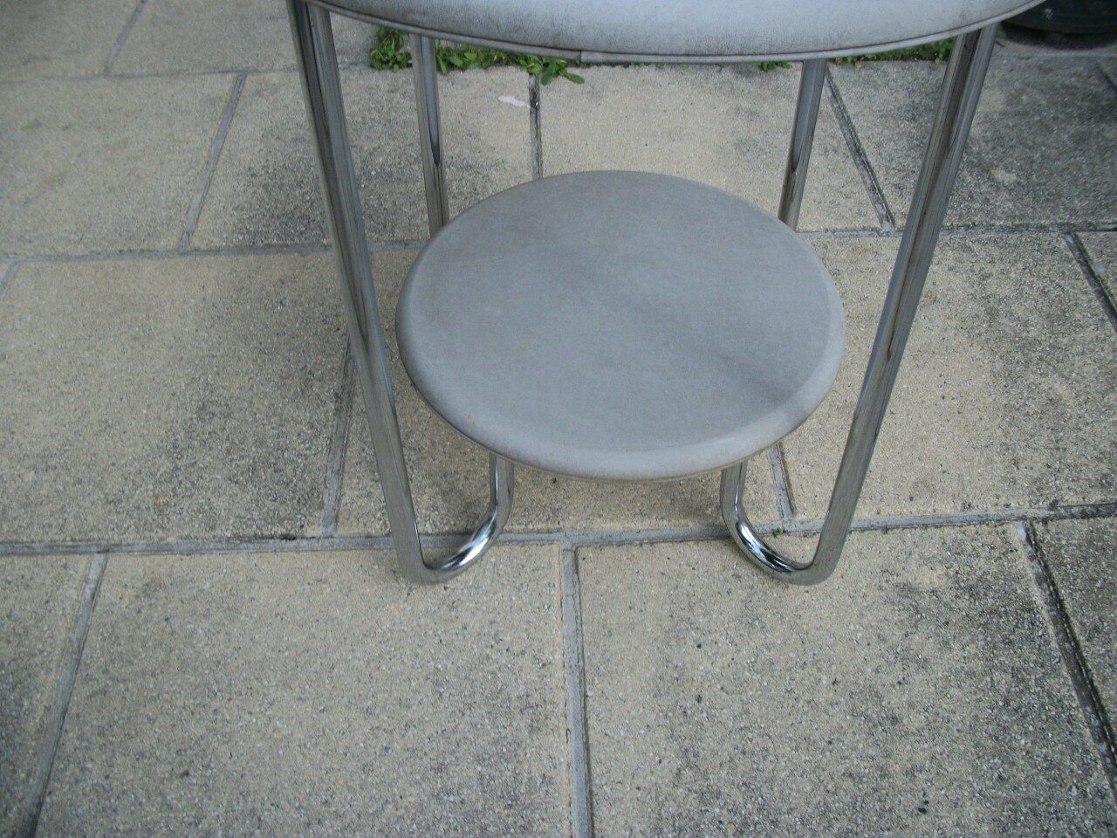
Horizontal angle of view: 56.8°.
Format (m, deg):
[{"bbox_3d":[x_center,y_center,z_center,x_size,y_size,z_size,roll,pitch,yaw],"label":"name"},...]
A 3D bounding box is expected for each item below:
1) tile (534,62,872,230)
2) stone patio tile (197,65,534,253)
[{"bbox_3d":[0.198,-0.392,1.517,0.448,0.040,0.448,-2,48,-1],"label":"tile"},{"bbox_3d":[-0.264,-0.379,1.509,0.448,0.040,0.448,-2,48,-1],"label":"stone patio tile"}]

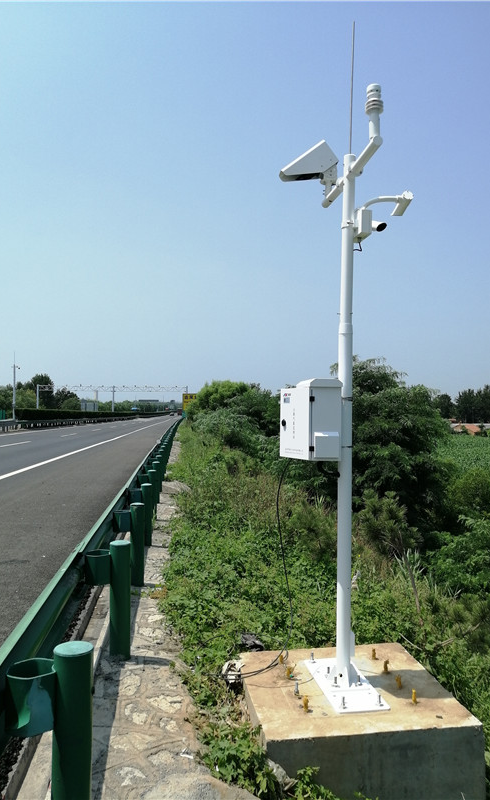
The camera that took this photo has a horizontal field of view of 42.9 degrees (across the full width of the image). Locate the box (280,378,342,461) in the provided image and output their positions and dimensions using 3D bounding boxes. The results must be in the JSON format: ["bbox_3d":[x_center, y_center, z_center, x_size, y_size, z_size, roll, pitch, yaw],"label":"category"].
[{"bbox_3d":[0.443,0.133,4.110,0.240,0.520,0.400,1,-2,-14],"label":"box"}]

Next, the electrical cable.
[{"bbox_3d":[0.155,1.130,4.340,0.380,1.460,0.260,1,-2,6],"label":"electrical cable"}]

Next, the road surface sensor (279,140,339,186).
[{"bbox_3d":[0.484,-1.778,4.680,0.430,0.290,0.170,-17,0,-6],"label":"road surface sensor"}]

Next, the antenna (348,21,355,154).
[{"bbox_3d":[0.730,-2.113,4.224,0.013,0.913,0.013,2,-1,0],"label":"antenna"}]

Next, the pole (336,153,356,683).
[{"bbox_3d":[0.683,0.104,4.166,0.092,3.524,0.092,1,-2,0],"label":"pole"}]

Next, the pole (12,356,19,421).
[{"bbox_3d":[-18.757,-0.613,51.000,0.200,5.700,0.200,1,-2,0],"label":"pole"}]

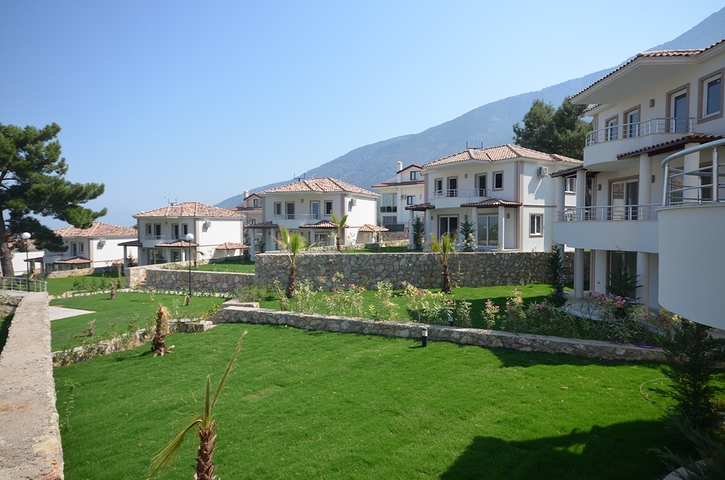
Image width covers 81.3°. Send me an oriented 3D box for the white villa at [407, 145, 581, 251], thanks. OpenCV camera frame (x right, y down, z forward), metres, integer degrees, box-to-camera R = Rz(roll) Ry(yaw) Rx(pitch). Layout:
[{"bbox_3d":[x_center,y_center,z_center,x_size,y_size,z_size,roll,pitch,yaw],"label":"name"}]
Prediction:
[{"bbox_3d":[10.185,-3.417,32.915,9.020,7.810,10.330,-2,3,-35],"label":"white villa"}]

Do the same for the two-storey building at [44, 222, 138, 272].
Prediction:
[{"bbox_3d":[-35.333,1.512,55.364,10.180,7.810,8.830,1,3,25],"label":"two-storey building"}]

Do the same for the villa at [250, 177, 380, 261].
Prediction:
[{"bbox_3d":[-4.391,-2.300,42.673,10.180,7.810,8.830,1,3,25],"label":"villa"}]

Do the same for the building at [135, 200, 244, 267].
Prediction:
[{"bbox_3d":[-21.890,-0.548,52.631,10.350,8.050,10.600,1,2,21],"label":"building"}]

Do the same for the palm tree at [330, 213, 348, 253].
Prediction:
[{"bbox_3d":[-1.671,-0.573,30.001,1.250,2.972,1.250,0,2,-3],"label":"palm tree"}]

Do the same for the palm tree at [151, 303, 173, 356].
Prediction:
[{"bbox_3d":[-6.154,2.735,12.919,0.650,1.653,0.650,-1,3,-26],"label":"palm tree"}]

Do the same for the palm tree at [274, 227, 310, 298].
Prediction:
[{"bbox_3d":[-3.247,1.076,19.859,1.750,3.375,1.750,-1,2,-9],"label":"palm tree"}]

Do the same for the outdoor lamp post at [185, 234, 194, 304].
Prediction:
[{"bbox_3d":[-9.201,1.423,22.574,0.420,3.542,0.420,-1,2,-22],"label":"outdoor lamp post"}]

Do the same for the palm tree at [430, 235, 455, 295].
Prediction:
[{"bbox_3d":[4.005,1.147,20.864,1.400,3.084,1.400,0,2,11],"label":"palm tree"}]

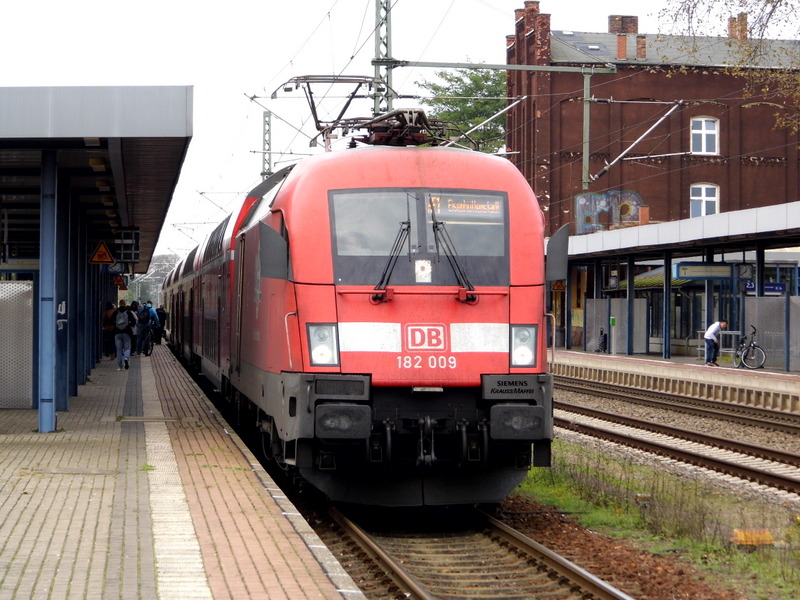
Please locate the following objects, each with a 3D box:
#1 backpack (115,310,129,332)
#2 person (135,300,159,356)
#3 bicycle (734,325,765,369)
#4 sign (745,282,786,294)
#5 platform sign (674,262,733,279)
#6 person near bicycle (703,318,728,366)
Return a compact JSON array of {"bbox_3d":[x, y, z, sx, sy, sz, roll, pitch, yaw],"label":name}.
[{"bbox_3d":[-7.046,0.520,77.400,0.310,0.480,0.200,0,0,-3],"label":"backpack"},{"bbox_3d":[-8.219,0.923,99.500,0.640,1.760,0.520,0,0,6],"label":"person"},{"bbox_3d":[9.827,1.326,85.900,0.620,1.200,1.600,0,0,-16],"label":"bicycle"},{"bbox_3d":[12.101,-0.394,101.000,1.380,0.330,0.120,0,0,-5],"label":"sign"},{"bbox_3d":[8.969,-0.841,90.000,1.680,0.520,0.550,0,0,-5],"label":"platform sign"},{"bbox_3d":[9.213,1.266,88.800,0.720,1.360,0.500,0,0,12],"label":"person near bicycle"}]

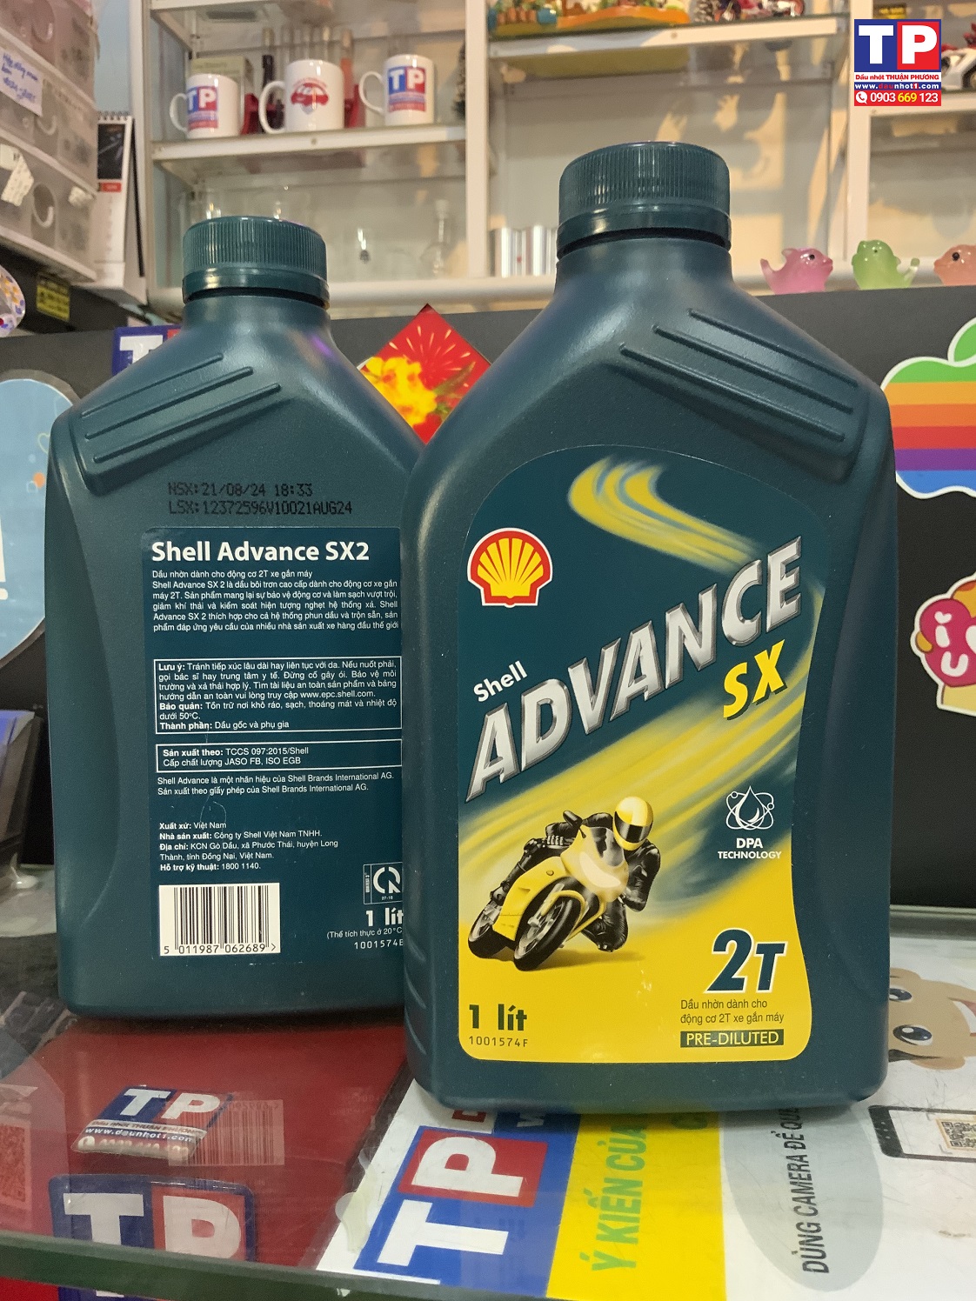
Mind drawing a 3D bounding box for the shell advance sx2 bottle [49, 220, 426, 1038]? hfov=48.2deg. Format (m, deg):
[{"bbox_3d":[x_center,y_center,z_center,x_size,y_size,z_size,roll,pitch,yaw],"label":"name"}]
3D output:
[{"bbox_3d":[-0.066,-0.009,0.315,0.112,0.216,0.065,0,6,-3],"label":"shell advance sx2 bottle"}]

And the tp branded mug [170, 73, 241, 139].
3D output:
[{"bbox_3d":[-0.450,-0.849,1.726,0.115,0.096,0.080,2,6,19],"label":"tp branded mug"}]

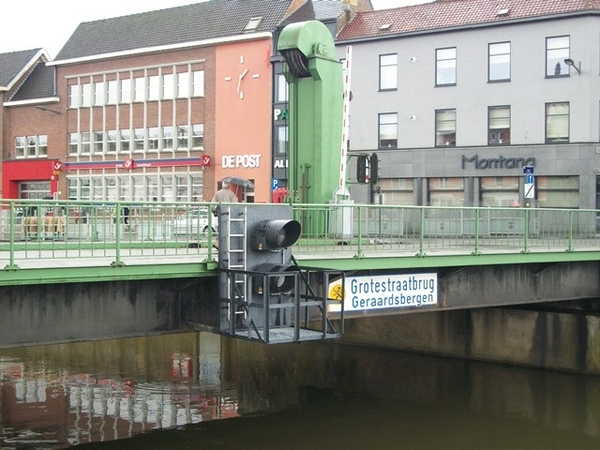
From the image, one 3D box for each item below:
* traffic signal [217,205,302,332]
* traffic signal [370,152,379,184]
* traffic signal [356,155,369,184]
[{"bbox_3d":[-0.596,0.820,16.510,1.680,2.360,0.950,0,0,-38],"label":"traffic signal"},{"bbox_3d":[2.831,-2.119,32.500,0.310,1.130,0.430,0,0,-30],"label":"traffic signal"},{"bbox_3d":[2.332,-2.081,32.500,0.400,1.040,0.290,0,0,-37],"label":"traffic signal"}]

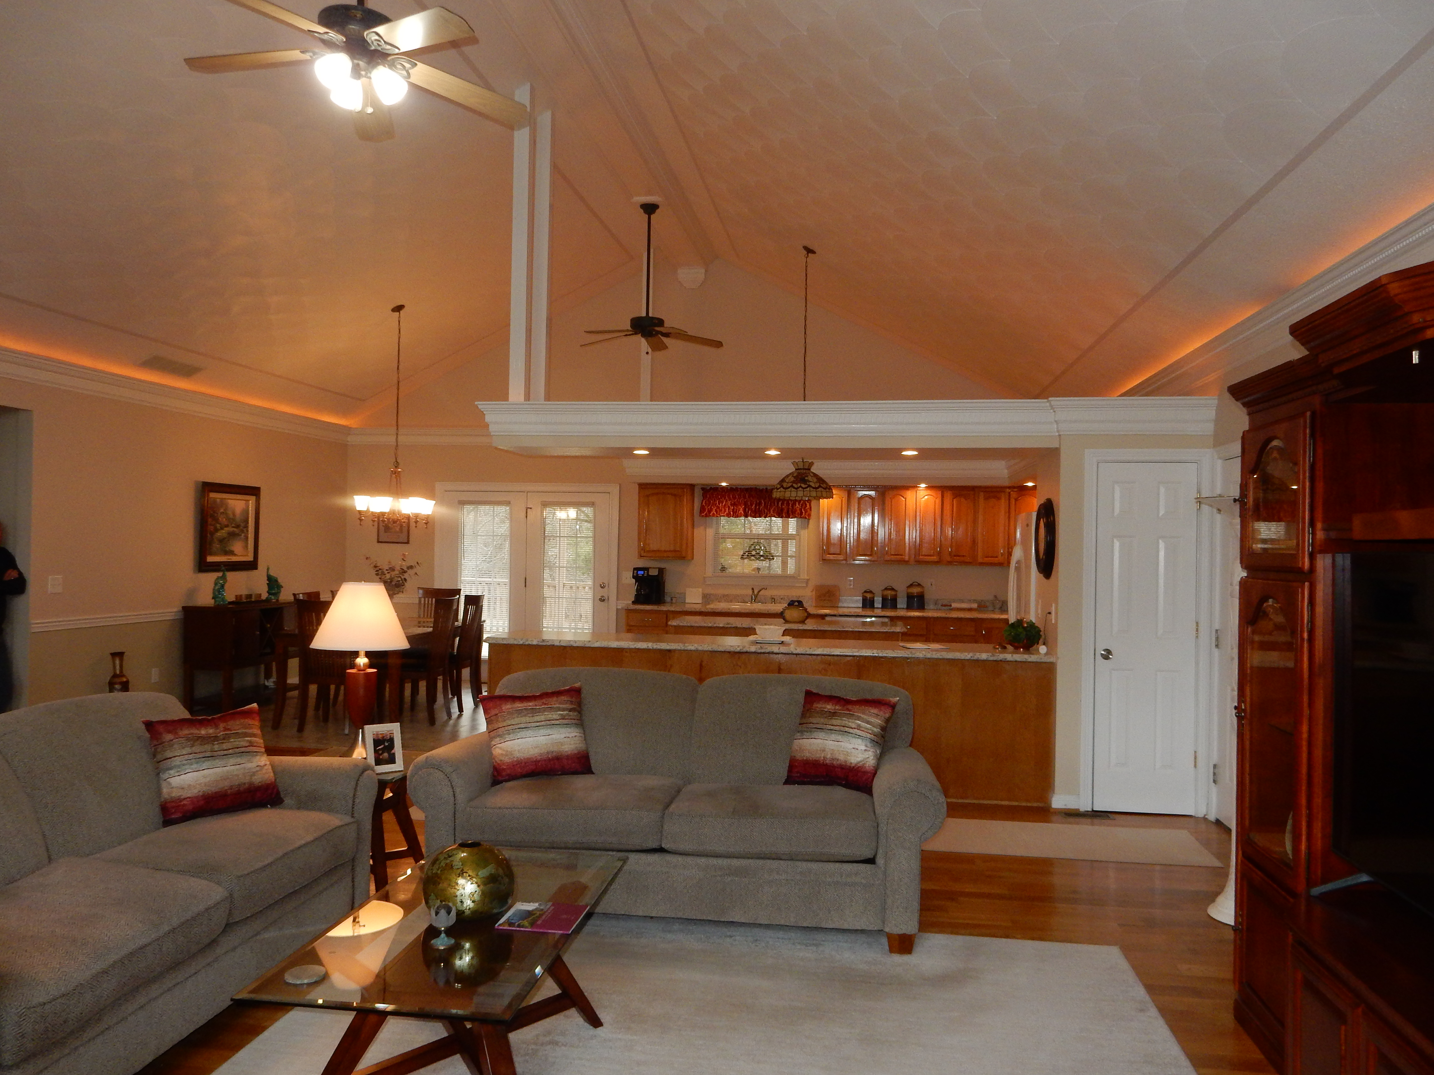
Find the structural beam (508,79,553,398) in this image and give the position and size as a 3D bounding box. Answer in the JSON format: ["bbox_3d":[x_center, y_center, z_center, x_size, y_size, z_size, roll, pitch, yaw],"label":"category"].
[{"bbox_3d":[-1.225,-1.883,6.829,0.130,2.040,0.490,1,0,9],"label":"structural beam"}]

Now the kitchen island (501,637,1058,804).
[{"bbox_3d":[0.302,1.130,6.669,3.518,0.914,0.600,1,0,8],"label":"kitchen island"}]

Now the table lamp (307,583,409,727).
[{"bbox_3d":[-1.564,0.583,4.566,0.456,0.775,0.456,1,0,8],"label":"table lamp"}]

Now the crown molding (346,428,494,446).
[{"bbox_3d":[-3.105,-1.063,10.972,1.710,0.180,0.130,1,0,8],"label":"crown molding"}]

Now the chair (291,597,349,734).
[{"bbox_3d":[-3.081,1.022,8.390,0.470,1.055,0.580,1,0,9],"label":"chair"}]

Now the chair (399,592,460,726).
[{"bbox_3d":[-2.481,1.013,8.630,0.530,1.040,0.460,1,0,5],"label":"chair"}]

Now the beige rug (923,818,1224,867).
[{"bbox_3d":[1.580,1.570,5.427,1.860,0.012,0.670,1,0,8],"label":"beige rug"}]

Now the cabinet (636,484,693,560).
[{"bbox_3d":[-0.519,-0.157,10.690,0.547,0.751,0.320,1,0,8],"label":"cabinet"}]

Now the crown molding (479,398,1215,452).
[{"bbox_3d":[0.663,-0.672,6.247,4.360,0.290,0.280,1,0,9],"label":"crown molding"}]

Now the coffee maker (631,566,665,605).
[{"bbox_3d":[-0.685,0.504,10.493,0.270,0.365,0.280,1,0,9],"label":"coffee maker"}]

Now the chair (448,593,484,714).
[{"bbox_3d":[-2.462,1.039,9.485,0.530,1.055,0.470,1,0,9],"label":"chair"}]

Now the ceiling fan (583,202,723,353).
[{"bbox_3d":[-0.611,-2.359,9.180,1.300,1.214,1.300,1,0,8],"label":"ceiling fan"}]

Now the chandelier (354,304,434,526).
[{"bbox_3d":[-2.800,-1.057,9.049,0.750,1.910,0.750,1,0,9],"label":"chandelier"}]

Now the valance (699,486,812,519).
[{"bbox_3d":[0.389,-0.352,10.440,1.121,0.310,0.120,1,0,8],"label":"valance"}]

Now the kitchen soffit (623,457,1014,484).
[{"bbox_3d":[0.966,-0.651,10.318,3.760,0.260,0.600,1,0,9],"label":"kitchen soffit"}]

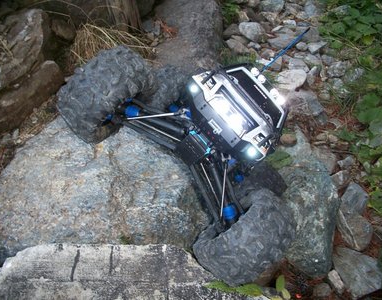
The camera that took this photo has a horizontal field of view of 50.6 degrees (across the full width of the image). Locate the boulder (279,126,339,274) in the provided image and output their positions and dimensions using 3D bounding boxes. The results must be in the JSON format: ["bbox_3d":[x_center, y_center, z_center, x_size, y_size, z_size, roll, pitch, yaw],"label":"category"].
[{"bbox_3d":[0.268,0.143,1.070,0.190,0.190,0.360,0,40,0],"label":"boulder"}]

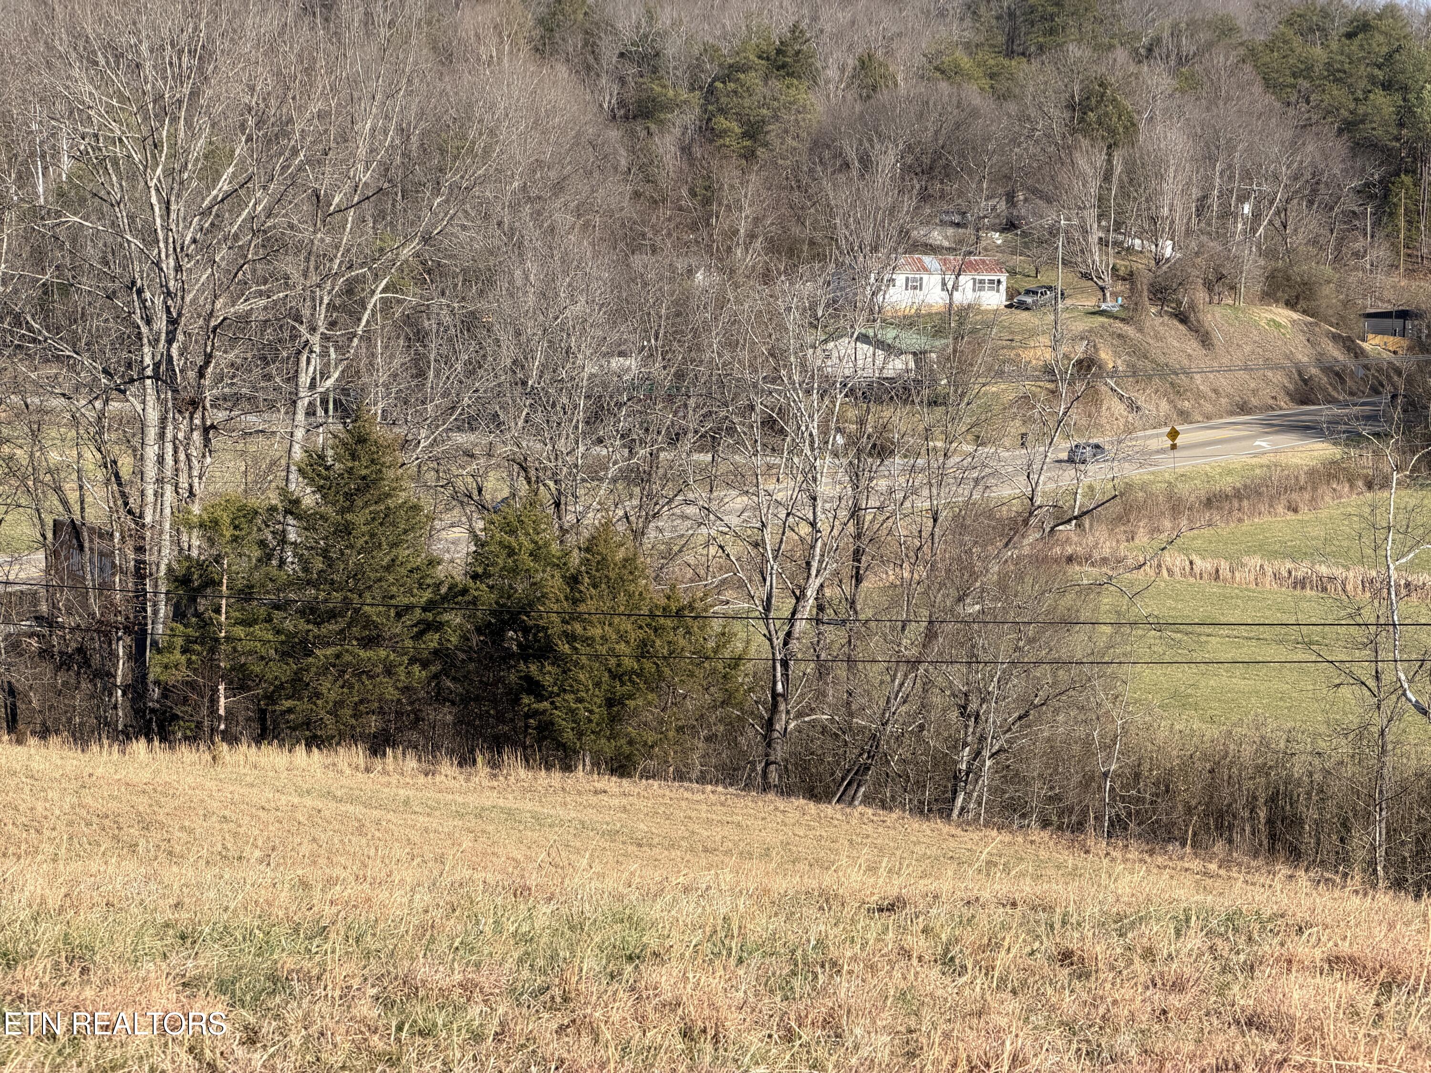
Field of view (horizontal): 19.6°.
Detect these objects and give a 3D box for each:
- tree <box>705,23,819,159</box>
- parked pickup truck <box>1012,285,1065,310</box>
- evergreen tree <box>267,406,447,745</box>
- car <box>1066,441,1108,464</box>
[{"bbox_3d":[6.397,-60.812,570.000,15.500,20.000,14.500,0,6,0],"label":"tree"},{"bbox_3d":[31.763,-23.362,405.000,1.980,1.850,5.700,5,11,39],"label":"parked pickup truck"},{"bbox_3d":[-9.289,1.114,107.000,4.500,8.900,4.500,0,6,0],"label":"evergreen tree"},{"bbox_3d":[30.303,-6.817,337.000,1.800,1.500,4.500,3,6,25],"label":"car"}]

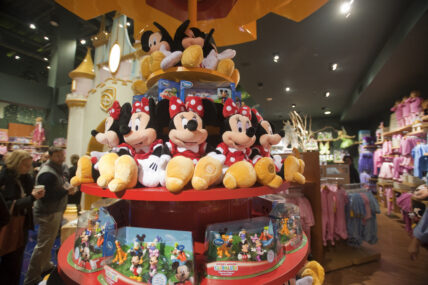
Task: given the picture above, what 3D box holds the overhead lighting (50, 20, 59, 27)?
[{"bbox_3d":[-3.158,-2.356,4.000,0.150,0.070,0.150,2,-4,-27],"label":"overhead lighting"}]

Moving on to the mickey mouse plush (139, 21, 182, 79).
[{"bbox_3d":[-0.275,-0.504,1.075,0.240,0.290,0.260,-2,-4,27],"label":"mickey mouse plush"}]

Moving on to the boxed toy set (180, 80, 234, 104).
[{"bbox_3d":[-0.035,-0.167,0.940,0.250,0.200,0.100,0,-3,-7],"label":"boxed toy set"}]

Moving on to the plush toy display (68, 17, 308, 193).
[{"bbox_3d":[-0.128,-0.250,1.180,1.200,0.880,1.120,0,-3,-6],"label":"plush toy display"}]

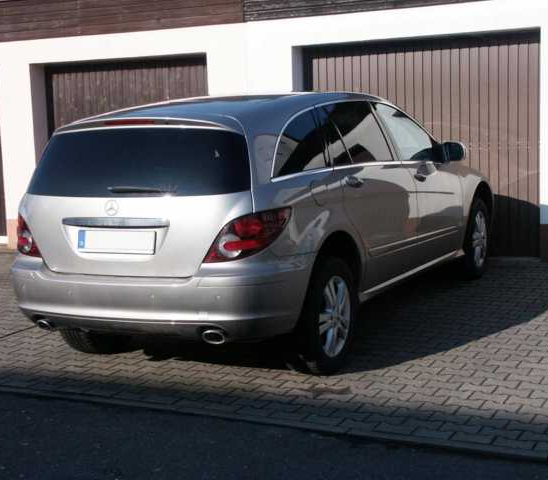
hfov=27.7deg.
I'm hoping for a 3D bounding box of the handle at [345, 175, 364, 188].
[{"bbox_3d":[0.507,-0.366,6.967,0.060,0.070,0.220,1,9,26],"label":"handle"}]

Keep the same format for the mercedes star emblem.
[{"bbox_3d":[-0.913,-0.179,6.244,0.088,0.088,0.015,1,1,26],"label":"mercedes star emblem"}]

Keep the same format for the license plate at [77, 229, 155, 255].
[{"bbox_3d":[-0.892,0.013,6.294,0.520,0.112,0.015,1,1,26],"label":"license plate"}]

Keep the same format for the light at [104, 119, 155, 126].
[{"bbox_3d":[-0.834,-0.686,6.480,0.345,0.040,0.045,2,10,26],"label":"light"}]

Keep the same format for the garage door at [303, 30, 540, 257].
[{"bbox_3d":[1.458,-0.940,11.120,2.460,2.130,0.080,3,10,28],"label":"garage door"}]

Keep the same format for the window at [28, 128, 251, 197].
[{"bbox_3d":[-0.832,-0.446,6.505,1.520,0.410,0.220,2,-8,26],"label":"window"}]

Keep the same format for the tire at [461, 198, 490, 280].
[{"bbox_3d":[1.711,-0.009,9.831,0.255,0.738,0.738,2,10,26],"label":"tire"}]

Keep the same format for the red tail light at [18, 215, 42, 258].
[{"bbox_3d":[-1.494,-0.061,6.856,0.350,0.280,0.320,2,10,26],"label":"red tail light"}]

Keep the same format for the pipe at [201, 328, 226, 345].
[{"bbox_3d":[-0.318,0.547,6.287,0.140,0.085,0.130,2,10,26],"label":"pipe"}]

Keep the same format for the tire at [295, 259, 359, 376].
[{"bbox_3d":[0.288,0.475,6.989,0.255,0.738,0.738,2,10,26],"label":"tire"}]

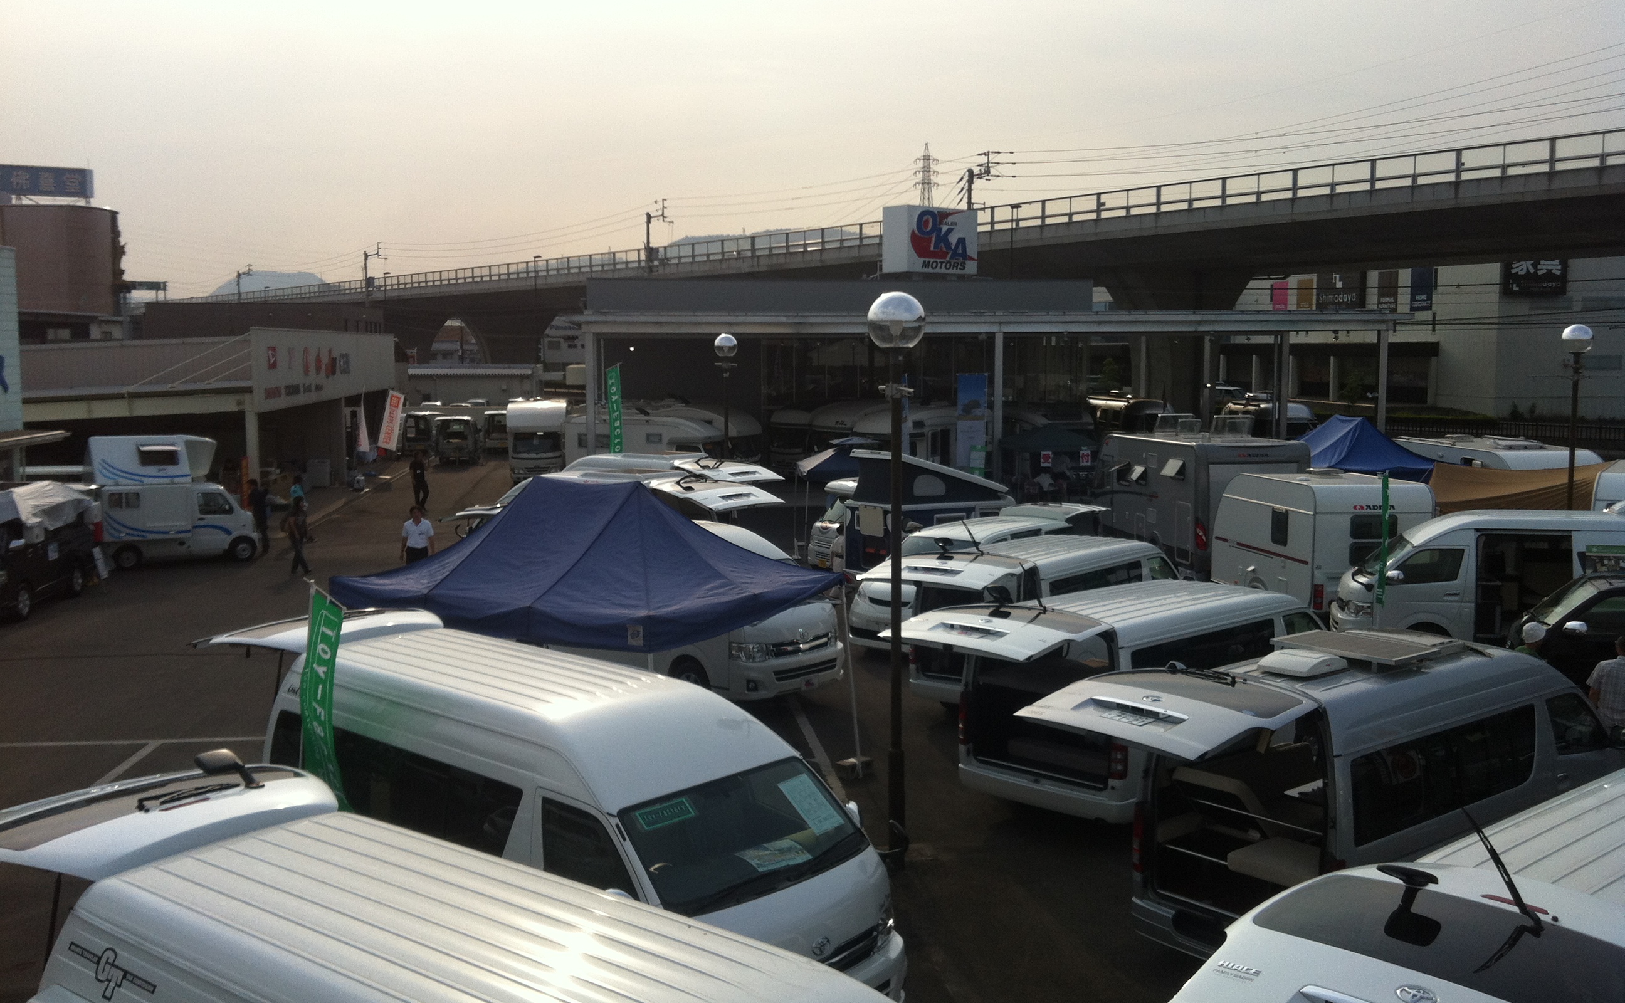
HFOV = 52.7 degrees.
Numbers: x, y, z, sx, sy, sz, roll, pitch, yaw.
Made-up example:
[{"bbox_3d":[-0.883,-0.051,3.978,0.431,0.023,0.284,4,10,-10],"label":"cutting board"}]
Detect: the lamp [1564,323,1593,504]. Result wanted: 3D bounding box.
[{"bbox_3d":[12.600,-0.362,27.170,0.520,5.150,0.520,0,5,0],"label":"lamp"}]

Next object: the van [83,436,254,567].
[{"bbox_3d":[-14.650,-0.032,37.428,3.400,2.920,1.500,-4,6,-35],"label":"van"}]

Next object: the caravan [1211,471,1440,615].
[{"bbox_3d":[9.119,0.711,30.079,2.150,2.520,4.700,-1,5,-9],"label":"caravan"}]

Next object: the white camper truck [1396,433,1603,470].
[{"bbox_3d":[15.550,-0.013,37.437,2.200,2.700,6.300,0,5,-1],"label":"white camper truck"}]

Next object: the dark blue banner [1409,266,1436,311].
[{"bbox_3d":[42.069,-14.664,113.485,0.250,3.021,3.347,-1,5,-5],"label":"dark blue banner"}]

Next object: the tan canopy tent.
[{"bbox_3d":[12.230,-0.209,28.500,3.100,1.100,4.200,2,6,26],"label":"tan canopy tent"}]

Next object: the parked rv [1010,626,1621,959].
[{"bbox_3d":[4.502,2.289,13.304,6.400,2.360,1.900,-5,7,-42],"label":"parked rv"}]

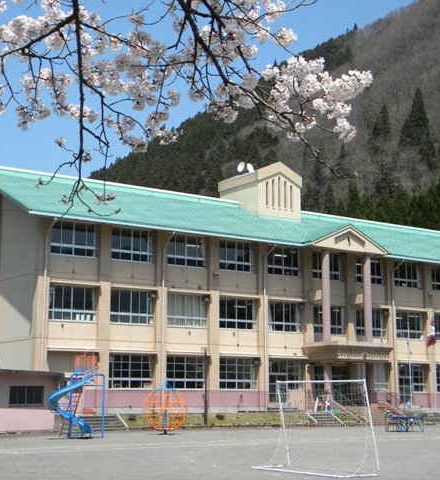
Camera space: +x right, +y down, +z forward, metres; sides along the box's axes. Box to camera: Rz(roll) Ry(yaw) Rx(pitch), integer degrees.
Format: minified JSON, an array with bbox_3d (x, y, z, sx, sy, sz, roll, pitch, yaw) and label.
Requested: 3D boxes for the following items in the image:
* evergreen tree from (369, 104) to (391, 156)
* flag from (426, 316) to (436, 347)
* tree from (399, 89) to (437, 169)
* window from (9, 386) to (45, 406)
[{"bbox_3d":[41.427,-28.352,225.000,5.437,12.620,5.437,-2,-11,11],"label":"evergreen tree"},{"bbox_3d":[15.340,6.615,62.937,0.650,2.150,0.300,-3,-11,13],"label":"flag"},{"bbox_3d":[47.727,-26.824,210.000,9.183,18.348,9.183,-3,-11,13],"label":"tree"},{"bbox_3d":[-10.293,8.295,46.210,1.951,1.046,0.180,7,-13,-31],"label":"window"}]

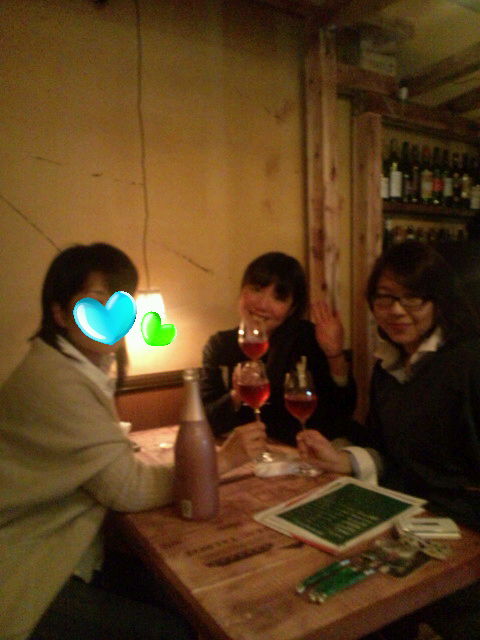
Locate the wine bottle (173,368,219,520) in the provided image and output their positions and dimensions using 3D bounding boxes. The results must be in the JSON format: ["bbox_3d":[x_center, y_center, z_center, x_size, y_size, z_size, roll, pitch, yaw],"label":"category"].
[{"bbox_3d":[-0.096,0.256,1.075,0.088,0.305,0.088,-2,5,-6],"label":"wine bottle"}]

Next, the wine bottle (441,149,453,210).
[{"bbox_3d":[1.120,-0.767,2.808,0.075,0.300,0.075,-5,7,-35],"label":"wine bottle"}]

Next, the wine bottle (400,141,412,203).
[{"bbox_3d":[0.841,-0.745,2.614,0.075,0.300,0.075,-5,7,-35],"label":"wine bottle"}]

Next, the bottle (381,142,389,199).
[{"bbox_3d":[0.697,-0.723,2.514,0.075,0.300,0.075,-5,7,-35],"label":"bottle"}]

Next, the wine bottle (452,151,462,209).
[{"bbox_3d":[1.204,-0.770,2.866,0.075,0.300,0.075,-5,7,-35],"label":"wine bottle"}]

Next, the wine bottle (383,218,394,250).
[{"bbox_3d":[0.737,-0.350,2.570,0.075,0.300,0.075,-5,7,-35],"label":"wine bottle"}]

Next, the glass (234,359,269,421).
[{"bbox_3d":[0.041,0.207,1.180,0.080,0.212,0.080,-9,5,0],"label":"glass"}]

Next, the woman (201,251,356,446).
[{"bbox_3d":[0.086,0.407,1.464,0.500,1.200,0.620,0,6,18],"label":"woman"}]

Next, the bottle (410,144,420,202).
[{"bbox_3d":[0.900,-0.746,2.655,0.075,0.300,0.075,-5,7,-35],"label":"bottle"}]

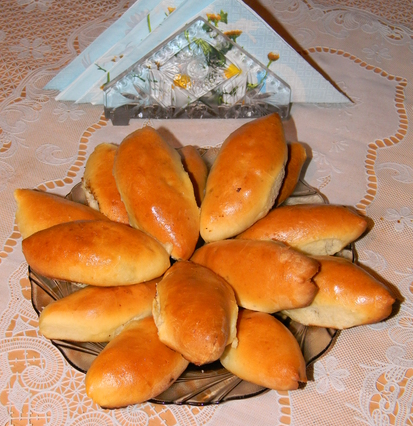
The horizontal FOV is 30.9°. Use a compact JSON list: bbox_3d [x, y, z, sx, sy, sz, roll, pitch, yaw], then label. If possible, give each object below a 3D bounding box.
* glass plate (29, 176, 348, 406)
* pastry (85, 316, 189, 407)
[{"bbox_3d":[-0.010,0.043,0.571,0.243,0.030,0.243,0,47,0],"label":"glass plate"},{"bbox_3d":[-0.040,0.095,0.492,0.049,0.043,0.099,30,40,25],"label":"pastry"}]

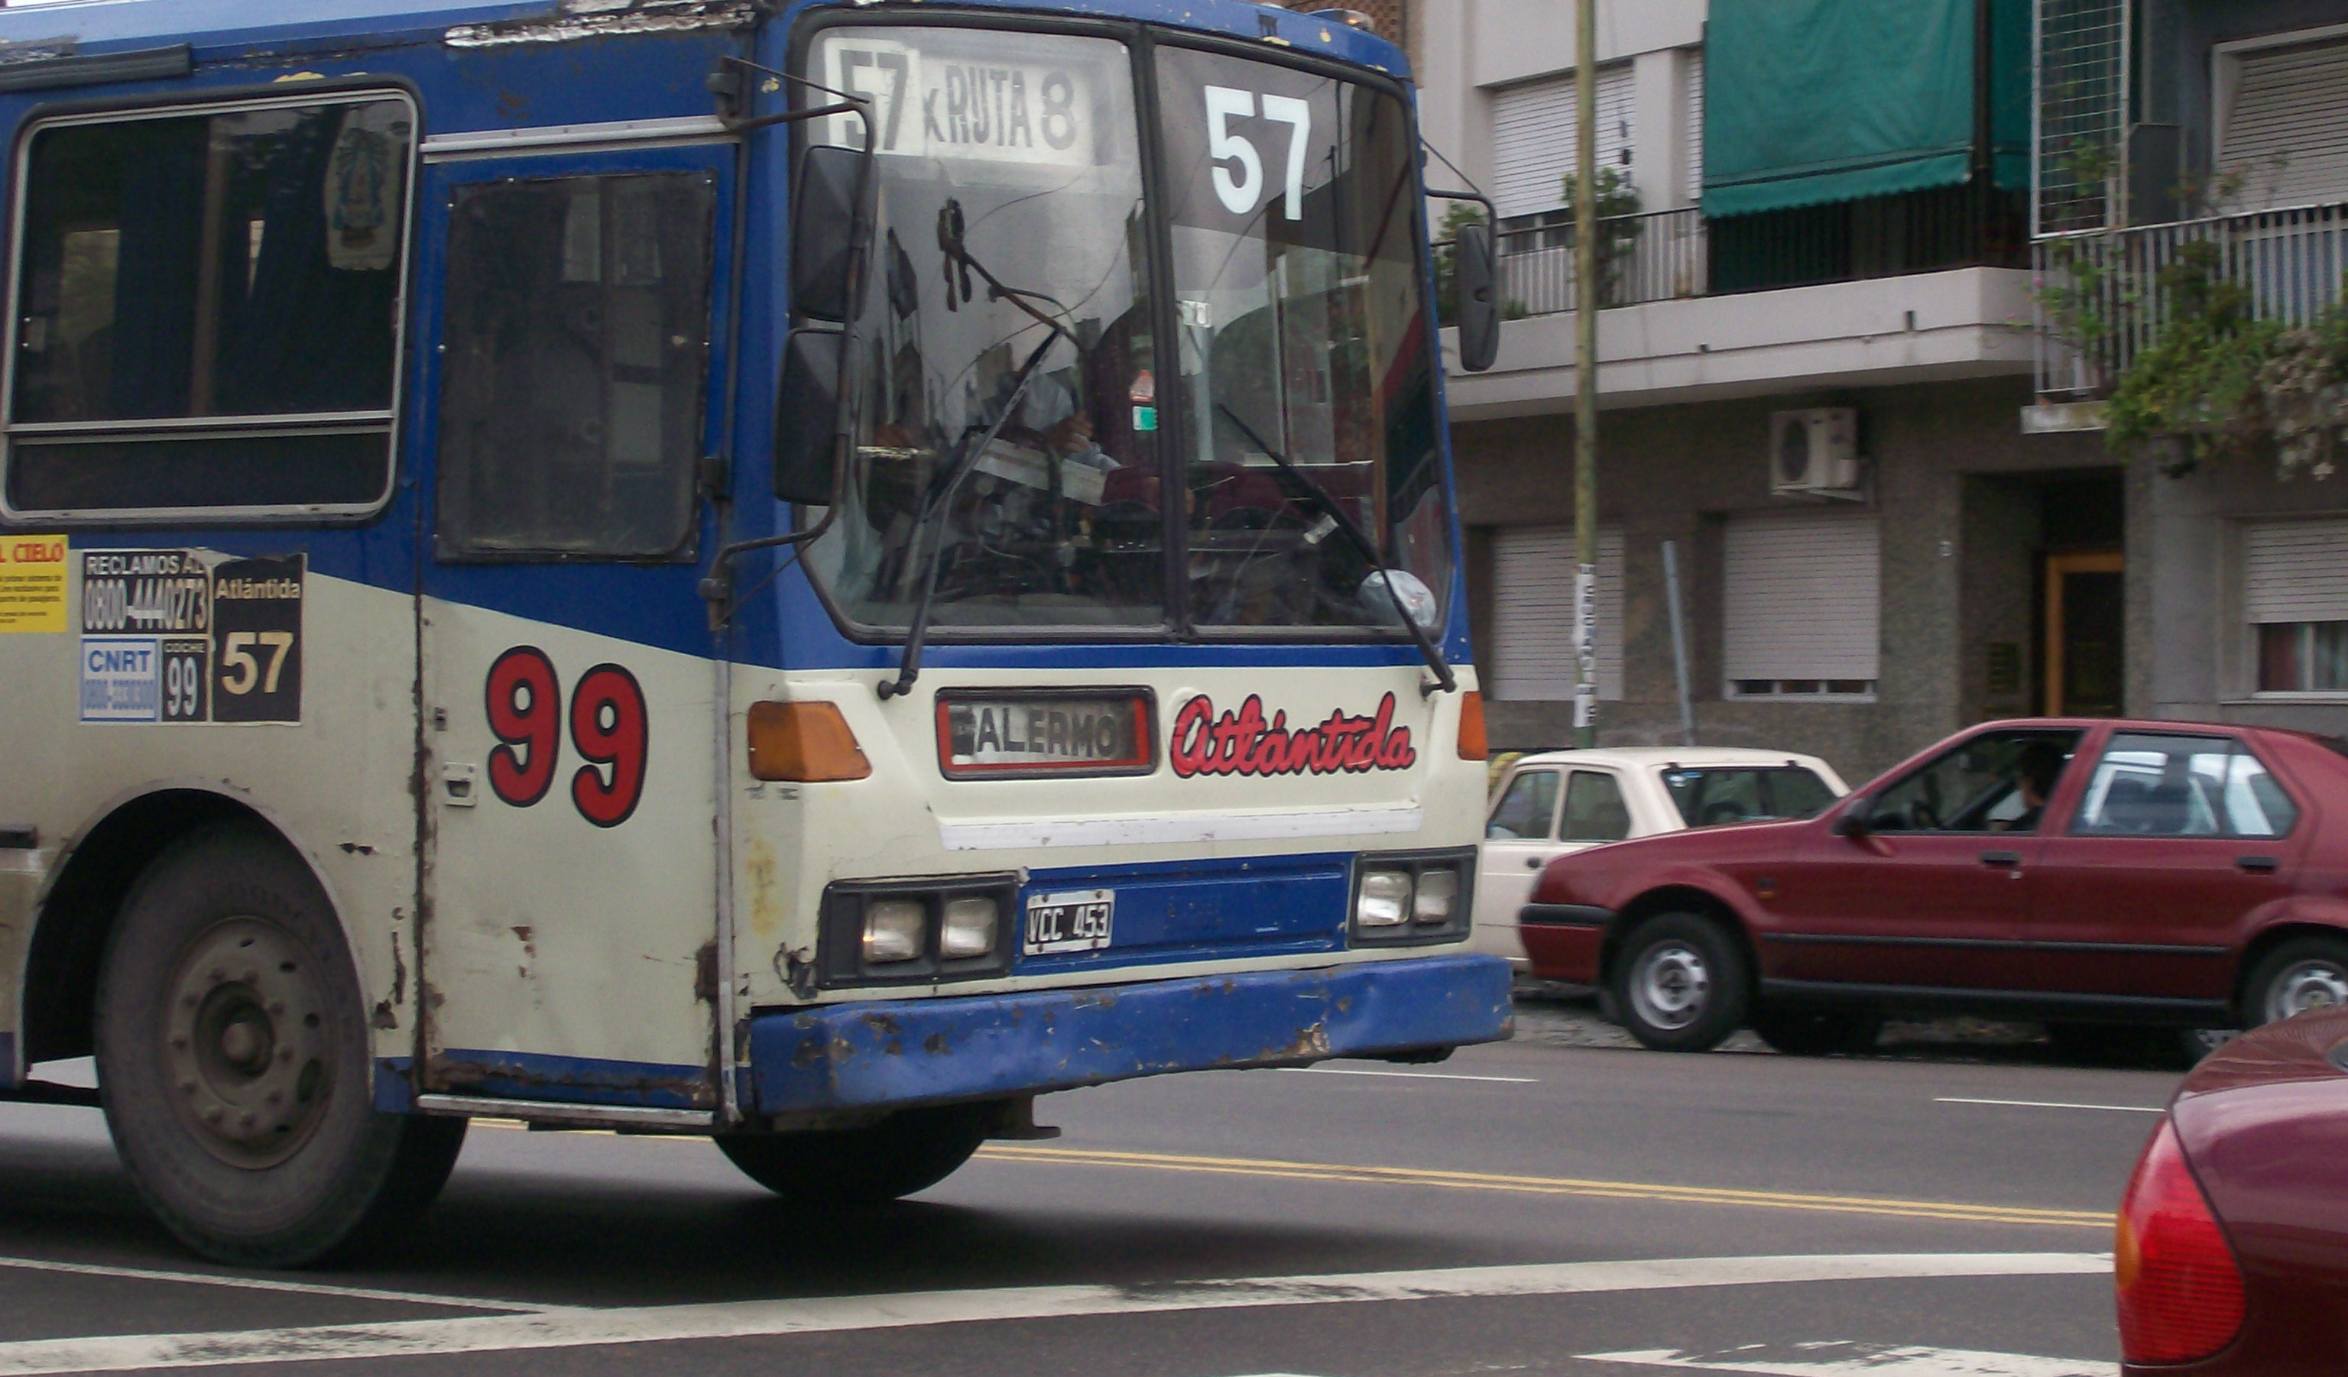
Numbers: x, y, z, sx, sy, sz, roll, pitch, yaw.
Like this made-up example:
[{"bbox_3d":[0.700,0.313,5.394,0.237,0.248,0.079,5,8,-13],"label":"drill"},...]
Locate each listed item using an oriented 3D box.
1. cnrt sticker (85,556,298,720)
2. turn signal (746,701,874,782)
[{"bbox_3d":[-2.247,-0.115,13.500,0.765,0.390,0.010,0,0,39],"label":"cnrt sticker"},{"bbox_3d":[-0.780,0.112,12.480,0.140,0.170,0.240,0,0,39],"label":"turn signal"}]

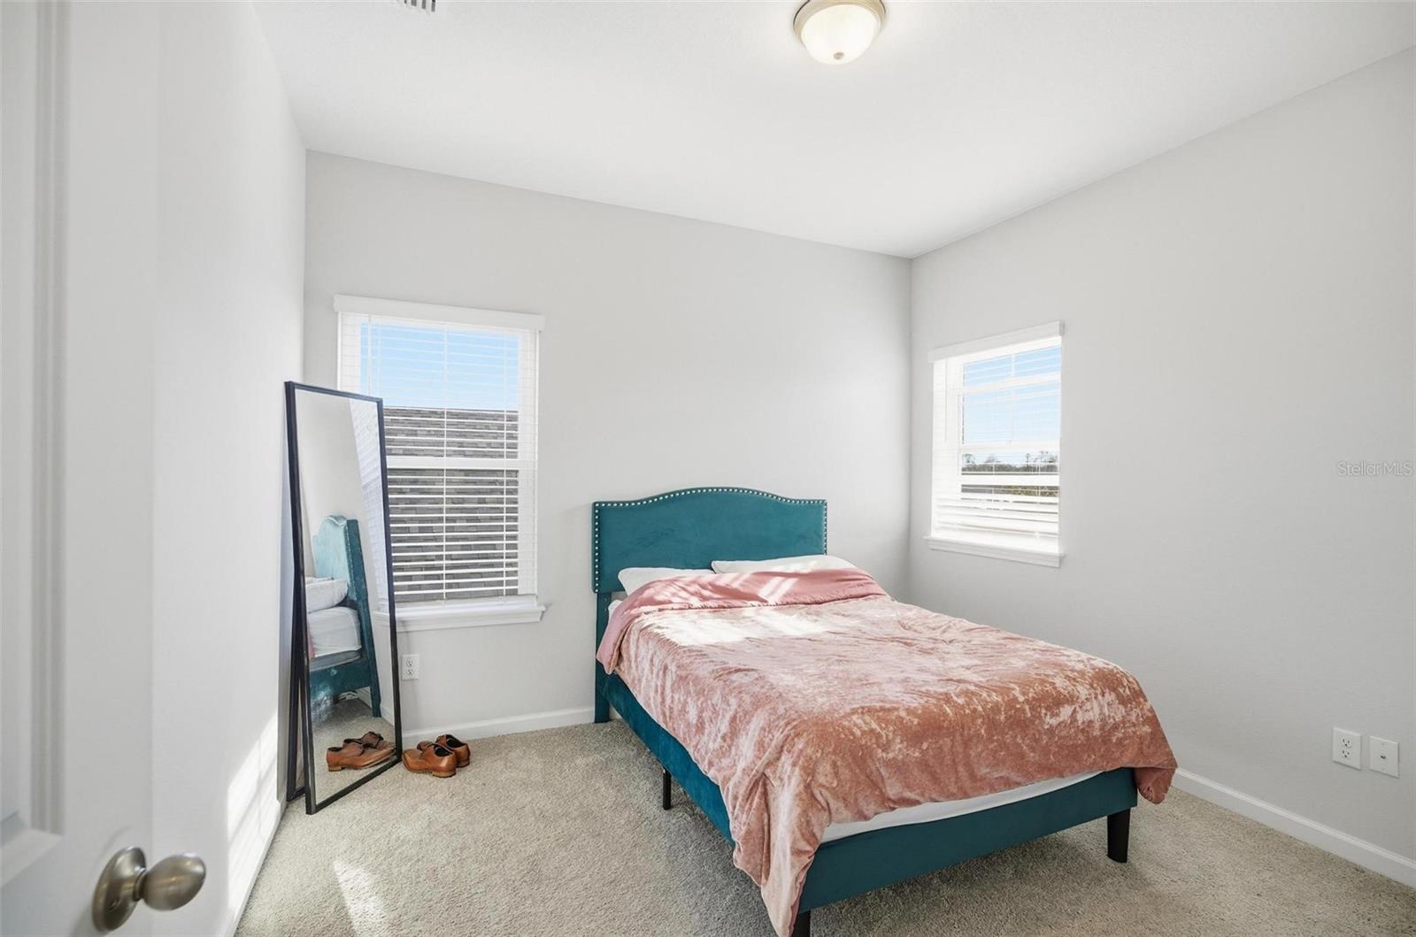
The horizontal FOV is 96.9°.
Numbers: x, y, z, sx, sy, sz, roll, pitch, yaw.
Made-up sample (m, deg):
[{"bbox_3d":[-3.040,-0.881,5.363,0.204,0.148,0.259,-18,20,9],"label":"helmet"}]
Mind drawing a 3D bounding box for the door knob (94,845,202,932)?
[{"bbox_3d":[-0.535,0.406,0.615,0.071,0.067,0.067,0,0,-14],"label":"door knob"}]

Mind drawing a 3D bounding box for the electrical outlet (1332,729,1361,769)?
[{"bbox_3d":[2.224,0.976,2.187,0.008,0.117,0.071,0,0,-24],"label":"electrical outlet"}]

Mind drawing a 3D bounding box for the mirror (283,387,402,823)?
[{"bbox_3d":[-1.562,0.503,2.669,0.170,1.665,0.460,-2,0,16],"label":"mirror"}]

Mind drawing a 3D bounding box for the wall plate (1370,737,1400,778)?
[{"bbox_3d":[2.263,0.966,2.101,0.008,0.115,0.070,0,0,-24],"label":"wall plate"}]

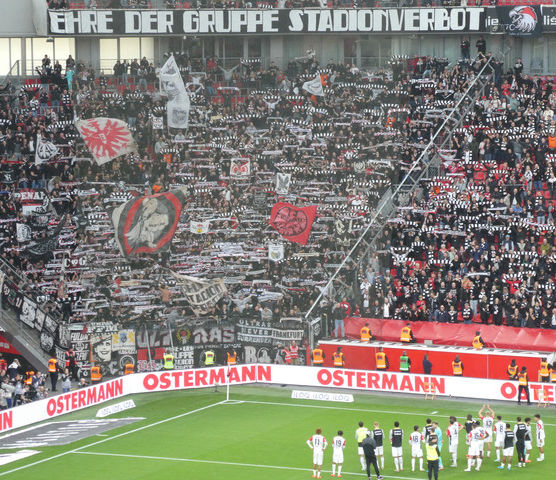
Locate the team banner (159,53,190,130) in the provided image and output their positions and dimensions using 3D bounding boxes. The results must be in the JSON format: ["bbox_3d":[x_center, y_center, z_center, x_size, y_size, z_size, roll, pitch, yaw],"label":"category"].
[{"bbox_3d":[-5.526,-8.005,134.552,1.629,4.017,0.600,-1,6,-9],"label":"team banner"}]

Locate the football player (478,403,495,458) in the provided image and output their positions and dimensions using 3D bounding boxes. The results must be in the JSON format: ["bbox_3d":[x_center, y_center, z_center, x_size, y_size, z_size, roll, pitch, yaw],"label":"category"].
[{"bbox_3d":[8.434,7.715,101.011,0.640,2.150,0.450,-1,6,-5],"label":"football player"}]

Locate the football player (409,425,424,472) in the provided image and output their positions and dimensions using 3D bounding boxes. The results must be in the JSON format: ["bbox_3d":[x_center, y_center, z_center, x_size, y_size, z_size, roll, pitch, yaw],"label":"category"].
[{"bbox_3d":[5.477,8.199,98.277,0.600,1.790,0.420,1,6,12],"label":"football player"}]

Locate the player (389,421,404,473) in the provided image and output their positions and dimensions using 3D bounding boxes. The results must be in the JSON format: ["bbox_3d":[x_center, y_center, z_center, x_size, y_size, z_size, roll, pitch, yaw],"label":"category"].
[{"bbox_3d":[4.681,8.169,98.457,0.540,1.930,0.380,-1,6,-5],"label":"player"}]

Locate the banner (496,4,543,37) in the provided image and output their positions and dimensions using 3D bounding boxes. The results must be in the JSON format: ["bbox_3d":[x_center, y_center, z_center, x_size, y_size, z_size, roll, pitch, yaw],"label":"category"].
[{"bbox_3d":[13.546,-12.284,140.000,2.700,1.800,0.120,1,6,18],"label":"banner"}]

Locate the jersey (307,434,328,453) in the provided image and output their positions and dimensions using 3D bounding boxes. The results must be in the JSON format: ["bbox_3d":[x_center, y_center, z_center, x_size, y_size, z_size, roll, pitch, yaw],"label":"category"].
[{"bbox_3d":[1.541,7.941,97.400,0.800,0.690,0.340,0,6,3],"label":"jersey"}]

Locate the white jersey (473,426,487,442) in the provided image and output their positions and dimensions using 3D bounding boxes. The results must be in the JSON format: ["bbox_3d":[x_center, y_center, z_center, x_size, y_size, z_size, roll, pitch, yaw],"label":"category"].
[{"bbox_3d":[7.932,7.707,98.600,0.550,0.660,0.340,-1,6,-5],"label":"white jersey"}]

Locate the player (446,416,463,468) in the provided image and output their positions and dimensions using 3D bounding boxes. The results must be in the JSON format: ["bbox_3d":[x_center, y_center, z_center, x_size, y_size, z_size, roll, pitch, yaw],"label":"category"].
[{"bbox_3d":[6.980,8.046,99.029,0.600,1.920,0.450,-4,6,-30],"label":"player"}]

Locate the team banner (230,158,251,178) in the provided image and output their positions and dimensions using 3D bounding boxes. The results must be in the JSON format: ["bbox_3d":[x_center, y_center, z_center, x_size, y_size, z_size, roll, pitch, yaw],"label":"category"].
[{"bbox_3d":[-2.062,-3.894,136.500,1.080,1.130,0.060,-1,6,-7],"label":"team banner"}]

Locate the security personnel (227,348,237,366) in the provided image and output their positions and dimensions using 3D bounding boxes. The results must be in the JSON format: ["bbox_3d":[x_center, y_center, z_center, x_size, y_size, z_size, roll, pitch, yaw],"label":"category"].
[{"bbox_3d":[-2.204,6.074,118.758,0.560,1.800,0.400,0,6,7],"label":"security personnel"}]

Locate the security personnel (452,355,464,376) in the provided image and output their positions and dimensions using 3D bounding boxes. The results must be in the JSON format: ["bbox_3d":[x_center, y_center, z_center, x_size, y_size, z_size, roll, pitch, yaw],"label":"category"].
[{"bbox_3d":[8.363,6.259,116.283,0.560,1.800,0.400,2,6,21],"label":"security personnel"}]

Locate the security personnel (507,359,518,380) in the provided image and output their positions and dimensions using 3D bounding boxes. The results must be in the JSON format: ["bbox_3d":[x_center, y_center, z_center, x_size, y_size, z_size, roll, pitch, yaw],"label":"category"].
[{"bbox_3d":[10.922,6.429,115.992,0.550,1.780,0.450,2,6,22],"label":"security personnel"}]

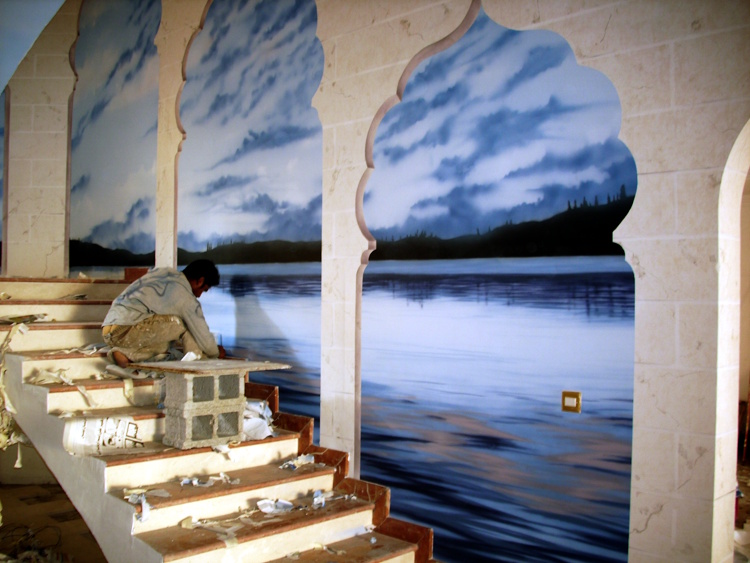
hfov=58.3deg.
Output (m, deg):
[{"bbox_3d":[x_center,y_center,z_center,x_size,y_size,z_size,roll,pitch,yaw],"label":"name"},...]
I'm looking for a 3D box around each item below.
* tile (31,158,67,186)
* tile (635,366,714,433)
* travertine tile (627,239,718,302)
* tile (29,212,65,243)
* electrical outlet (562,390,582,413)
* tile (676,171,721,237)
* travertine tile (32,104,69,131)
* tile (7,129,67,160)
[{"bbox_3d":[-2.921,-0.972,6.044,0.305,0.247,0.022,0,0,-2],"label":"tile"},{"bbox_3d":[1.054,0.415,2.365,0.281,0.232,0.020,-2,-3,40],"label":"tile"},{"bbox_3d":[1.157,-0.044,2.622,0.337,0.250,0.022,0,0,38],"label":"travertine tile"},{"bbox_3d":[-2.700,-0.442,5.552,0.299,0.230,0.020,0,-2,0],"label":"tile"},{"bbox_3d":[0.826,0.508,2.825,0.085,0.086,0.012,0,0,37],"label":"electrical outlet"},{"bbox_3d":[1.123,-0.268,2.332,0.140,0.229,0.020,-2,-3,40],"label":"tile"},{"bbox_3d":[-2.690,-1.352,5.585,0.295,0.226,0.020,0,-2,0],"label":"travertine tile"},{"bbox_3d":[-3.020,-1.214,6.041,0.521,0.248,0.022,0,0,-2],"label":"tile"}]

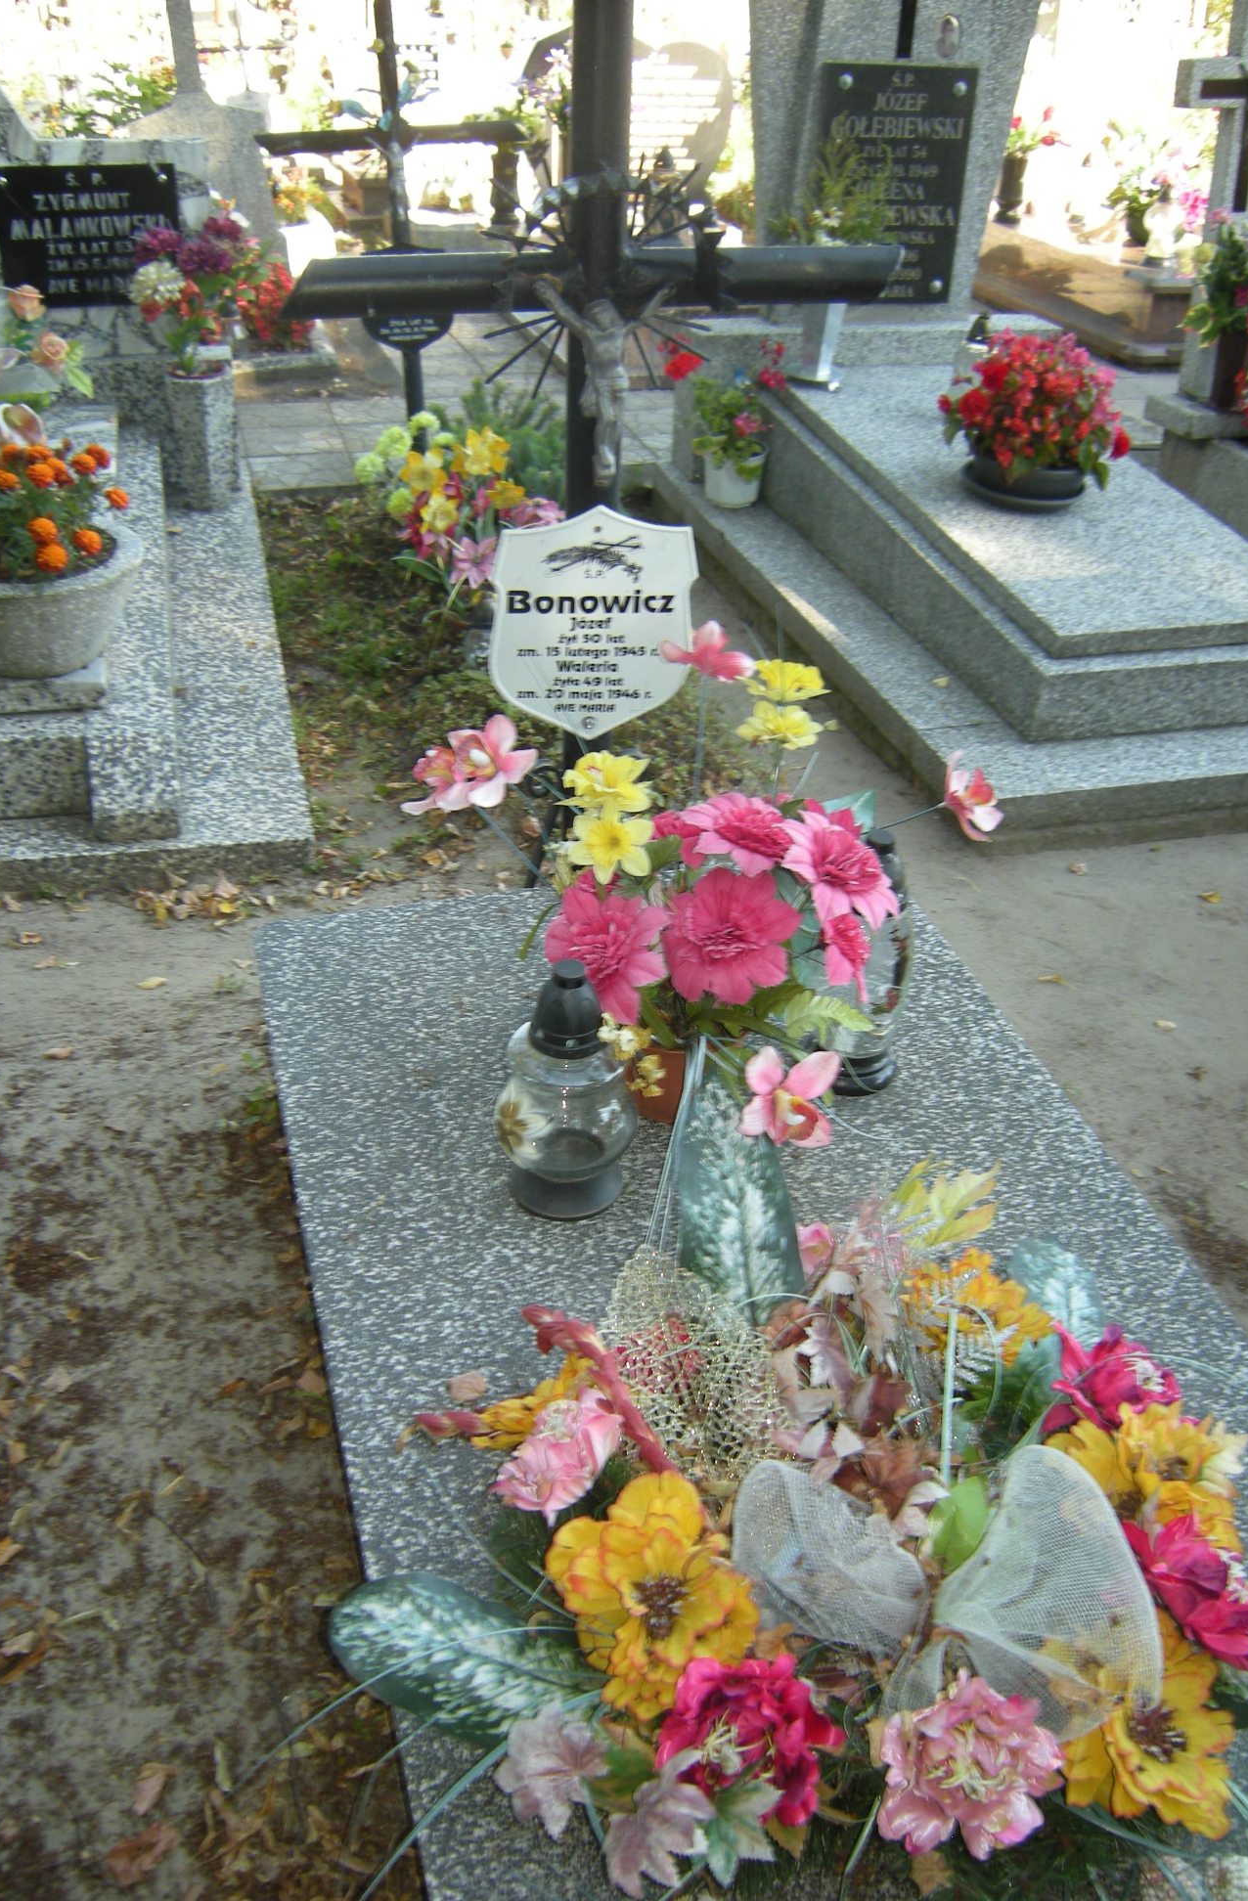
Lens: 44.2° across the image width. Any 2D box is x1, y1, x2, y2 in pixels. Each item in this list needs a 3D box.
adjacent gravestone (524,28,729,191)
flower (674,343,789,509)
[{"bbox_3d":[0.020,-3.830,7.030,0.940,0.740,0.140,-7,34,-15],"label":"adjacent gravestone"},{"bbox_3d":[0.264,-1.297,3.784,0.270,0.370,0.250,2,33,-1],"label":"flower"}]

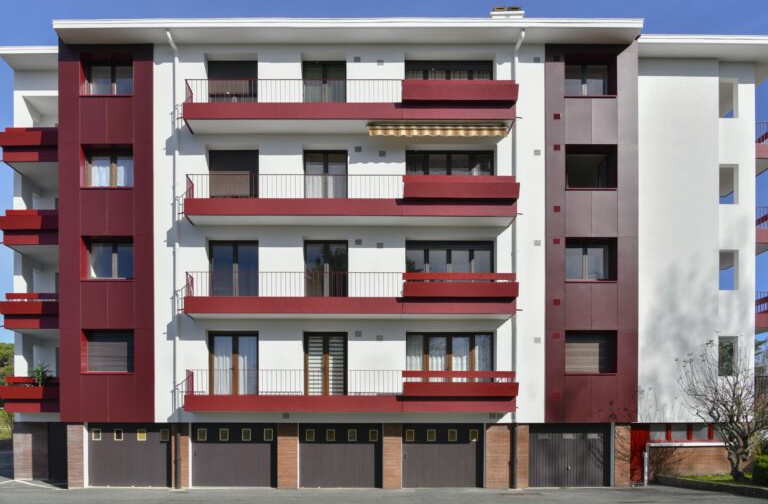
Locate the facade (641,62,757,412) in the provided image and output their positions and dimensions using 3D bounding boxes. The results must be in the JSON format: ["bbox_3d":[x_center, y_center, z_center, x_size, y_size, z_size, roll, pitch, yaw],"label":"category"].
[{"bbox_3d":[9.903,-0.399,19.050,3.750,11.600,0.400,0,0,0],"label":"facade"}]

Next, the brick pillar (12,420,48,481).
[{"bbox_3d":[-11.469,6.464,19.600,1.160,1.930,0.450,0,0,0],"label":"brick pillar"}]

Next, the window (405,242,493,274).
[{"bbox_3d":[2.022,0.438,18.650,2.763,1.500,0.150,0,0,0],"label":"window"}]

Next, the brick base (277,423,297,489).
[{"bbox_3d":[-2.971,6.225,18.475,0.626,2.001,0.450,0,0,0],"label":"brick base"}]

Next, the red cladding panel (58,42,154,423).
[{"bbox_3d":[-8.260,-0.573,17.780,2.858,11.297,0.250,0,0,0],"label":"red cladding panel"}]

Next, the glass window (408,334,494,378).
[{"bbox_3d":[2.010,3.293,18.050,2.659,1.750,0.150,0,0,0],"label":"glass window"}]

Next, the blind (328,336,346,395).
[{"bbox_3d":[-1.413,3.479,18.150,0.500,1.820,0.050,0,0,0],"label":"blind"}]

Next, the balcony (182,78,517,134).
[{"bbox_3d":[-0.956,-4.250,17.120,9.450,1.260,1.120,0,0,0],"label":"balcony"}]

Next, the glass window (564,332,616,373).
[{"bbox_3d":[6.430,3.137,18.600,1.619,1.261,0.150,0,0,0],"label":"glass window"}]

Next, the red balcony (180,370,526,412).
[{"bbox_3d":[-0.967,3.899,17.250,9.420,1.220,1.200,0,0,0],"label":"red balcony"}]

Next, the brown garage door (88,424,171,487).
[{"bbox_3d":[-7.917,6.345,18.600,2.569,1.977,0.120,0,0,0],"label":"brown garage door"}]

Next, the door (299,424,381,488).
[{"bbox_3d":[-1.309,6.182,18.100,2.480,1.960,0.100,0,0,0],"label":"door"}]

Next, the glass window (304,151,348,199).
[{"bbox_3d":[-1.738,-2.142,18.050,1.330,1.850,0.150,0,0,0],"label":"glass window"}]

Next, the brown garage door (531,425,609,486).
[{"bbox_3d":[5.569,6.134,17.980,2.438,1.911,0.120,0,0,0],"label":"brown garage door"}]

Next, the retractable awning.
[{"bbox_3d":[1.560,-3.509,17.250,4.050,0.420,0.400,0,0,0],"label":"retractable awning"}]

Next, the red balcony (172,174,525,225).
[{"bbox_3d":[-0.953,-1.574,17.250,9.420,1.240,1.200,0,0,0],"label":"red balcony"}]

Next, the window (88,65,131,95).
[{"bbox_3d":[-8.540,-5.320,18.650,1.374,1.100,0.150,0,0,0],"label":"window"}]

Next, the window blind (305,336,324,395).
[{"bbox_3d":[-2.093,3.448,18.050,0.589,1.850,0.070,0,0,0],"label":"window blind"}]

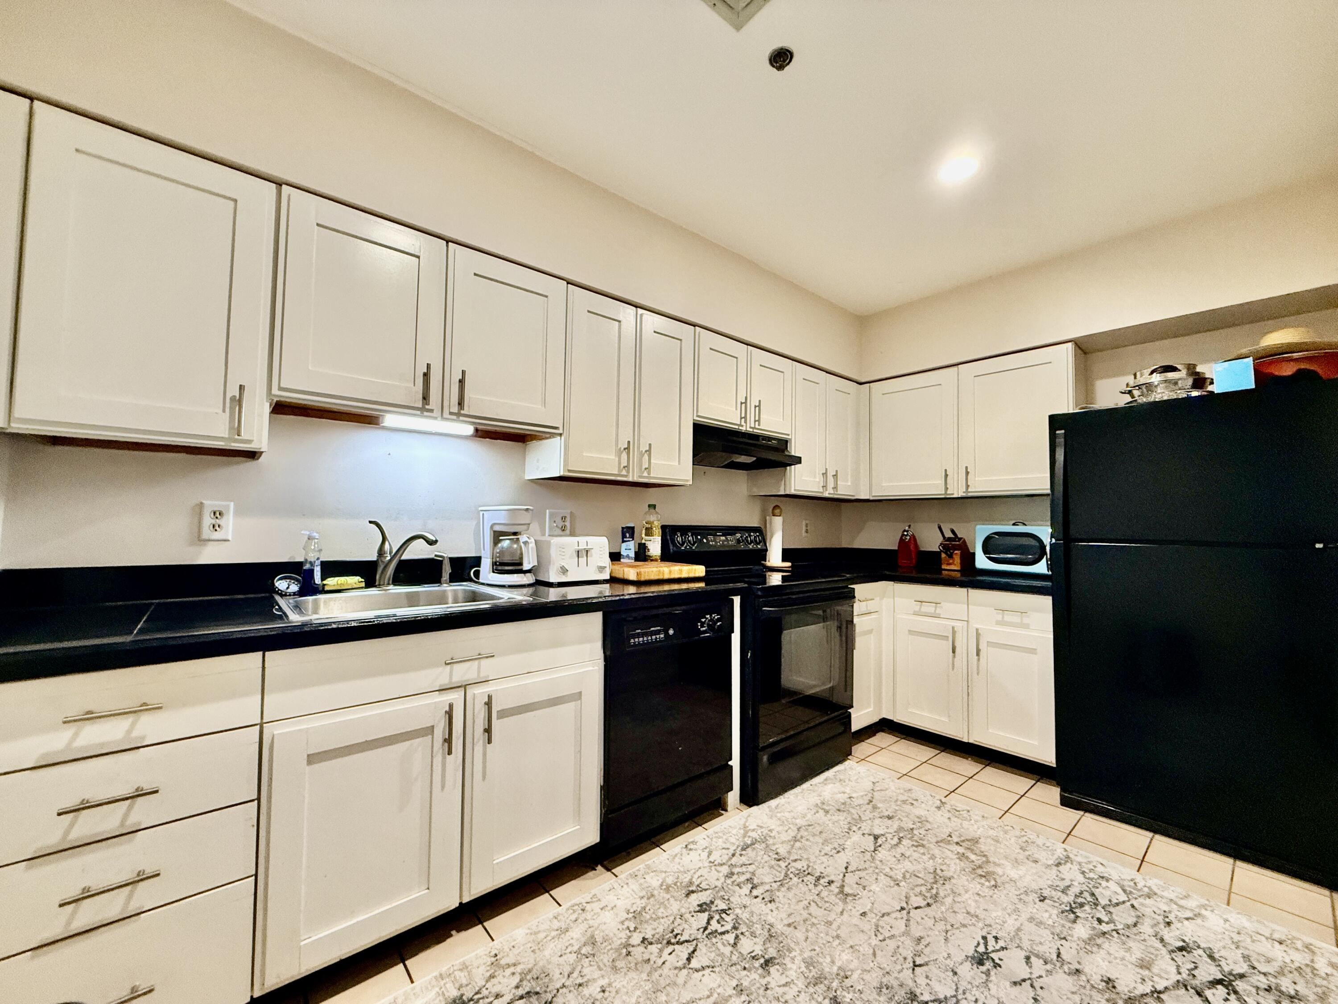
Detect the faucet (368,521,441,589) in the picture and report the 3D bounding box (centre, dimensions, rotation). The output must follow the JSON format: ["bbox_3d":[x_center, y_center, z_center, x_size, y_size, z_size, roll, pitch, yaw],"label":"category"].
[{"bbox_3d":[-0.904,0.182,1.821,0.315,0.235,0.060,0,-3,22],"label":"faucet"}]

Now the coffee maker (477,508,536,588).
[{"bbox_3d":[-0.612,0.168,2.083,0.240,0.298,0.165,-1,-3,41],"label":"coffee maker"}]

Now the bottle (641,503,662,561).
[{"bbox_3d":[-0.086,0.155,2.651,0.097,0.287,0.097,1,-2,0],"label":"bottle"}]

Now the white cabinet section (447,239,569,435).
[{"bbox_3d":[-0.685,-0.569,2.088,0.456,0.602,0.322,3,-3,-41],"label":"white cabinet section"}]

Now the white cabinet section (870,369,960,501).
[{"bbox_3d":[1.605,-0.399,3.413,0.316,0.759,0.531,3,-3,-41],"label":"white cabinet section"}]

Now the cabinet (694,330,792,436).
[{"bbox_3d":[0.312,-0.586,2.912,0.758,0.446,0.321,3,-3,-41],"label":"cabinet"}]

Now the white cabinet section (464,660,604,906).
[{"bbox_3d":[-0.598,0.836,1.899,0.459,0.600,0.600,3,-3,-41],"label":"white cabinet section"}]

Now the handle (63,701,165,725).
[{"bbox_3d":[-1.064,0.402,1.040,0.133,0.014,0.036,3,-3,-41],"label":"handle"}]

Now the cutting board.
[{"bbox_3d":[-0.065,0.309,2.417,0.371,0.050,0.276,3,-3,-36],"label":"cutting board"}]

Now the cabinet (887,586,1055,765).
[{"bbox_3d":[1.698,0.821,2.897,0.647,0.752,0.812,3,-3,-41],"label":"cabinet"}]

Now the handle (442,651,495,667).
[{"bbox_3d":[-0.553,0.432,1.496,0.137,0.013,0.036,3,-3,-41],"label":"handle"}]

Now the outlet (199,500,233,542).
[{"bbox_3d":[-1.376,0.059,1.646,0.074,0.118,0.009,3,-3,-41],"label":"outlet"}]

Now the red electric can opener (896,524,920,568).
[{"bbox_3d":[1.518,0.282,3.439,0.115,0.262,0.120,-2,-3,39],"label":"red electric can opener"}]

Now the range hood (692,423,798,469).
[{"bbox_3d":[0.351,-0.285,2.848,0.758,0.156,0.456,3,-3,-41],"label":"range hood"}]

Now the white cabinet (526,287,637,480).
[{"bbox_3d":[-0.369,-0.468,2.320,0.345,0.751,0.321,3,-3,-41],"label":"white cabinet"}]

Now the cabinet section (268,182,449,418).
[{"bbox_3d":[-1.030,-0.587,1.789,0.458,0.602,0.322,3,-3,-41],"label":"cabinet section"}]

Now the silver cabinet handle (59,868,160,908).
[{"bbox_3d":[-1.069,0.737,1.041,0.137,0.013,0.036,3,-3,-41],"label":"silver cabinet handle"}]

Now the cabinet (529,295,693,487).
[{"bbox_3d":[-0.244,-0.460,2.427,0.681,0.750,0.326,3,-3,-41],"label":"cabinet"}]

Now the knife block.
[{"bbox_3d":[1.670,0.295,3.110,0.190,0.195,0.105,3,-3,-41],"label":"knife block"}]

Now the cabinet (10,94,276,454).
[{"bbox_3d":[-1.362,-0.517,1.463,0.457,0.750,0.326,3,-3,-41],"label":"cabinet"}]

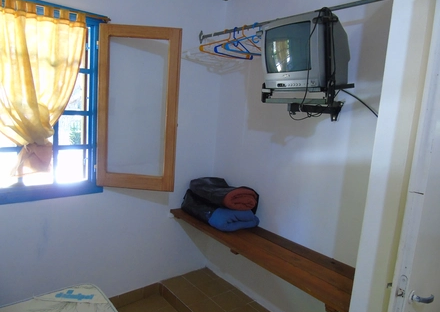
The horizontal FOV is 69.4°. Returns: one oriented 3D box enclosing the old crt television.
[{"bbox_3d":[0.489,-0.541,1.683,0.345,0.330,0.367,-15,18,-34],"label":"old crt television"}]

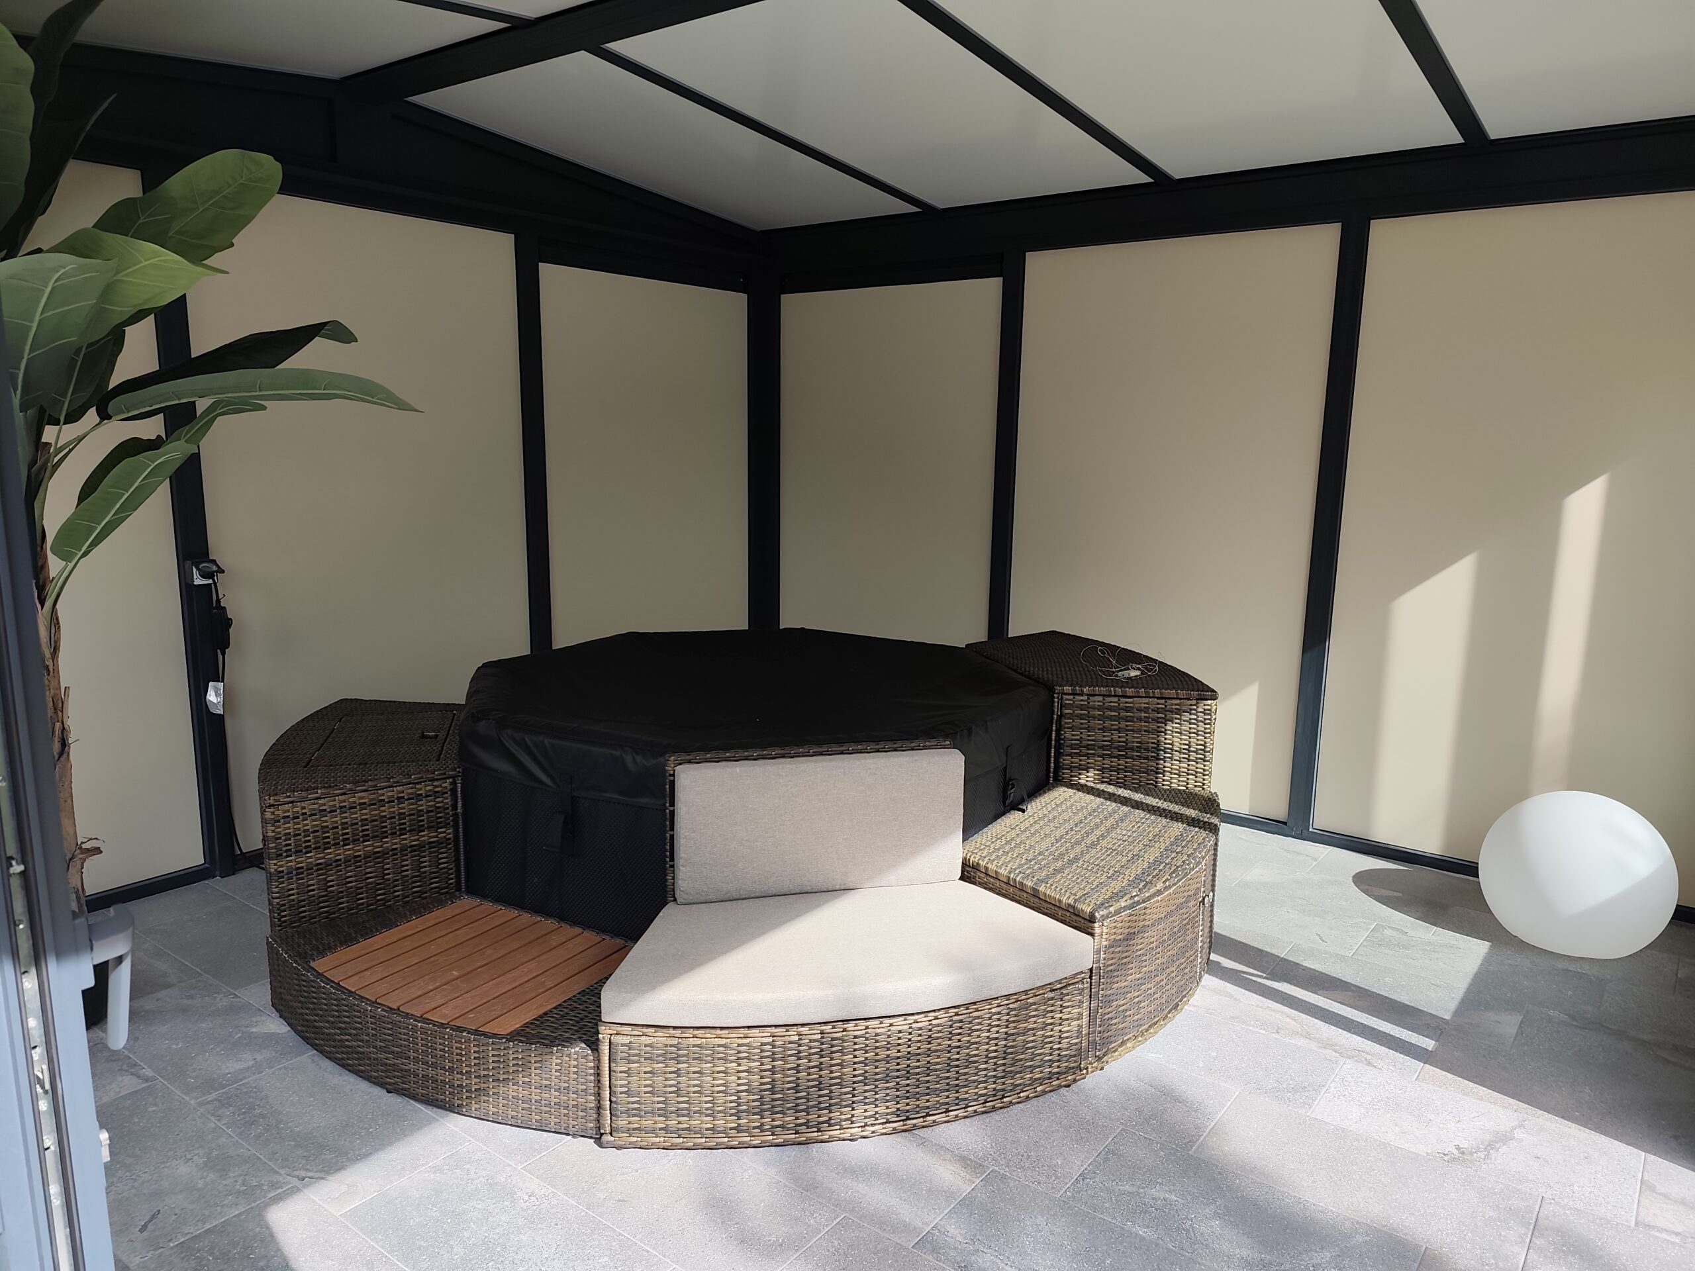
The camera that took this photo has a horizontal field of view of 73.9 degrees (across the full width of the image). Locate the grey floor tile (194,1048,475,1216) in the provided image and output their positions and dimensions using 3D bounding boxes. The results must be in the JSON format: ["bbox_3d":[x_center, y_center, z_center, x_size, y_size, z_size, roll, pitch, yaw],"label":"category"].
[{"bbox_3d":[-1.124,1.066,2.449,0.600,0.015,0.300,8,12,37],"label":"grey floor tile"}]

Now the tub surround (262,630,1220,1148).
[{"bbox_3d":[-0.238,0.522,3.512,3.000,0.720,2.400,-2,10,-15],"label":"tub surround"}]

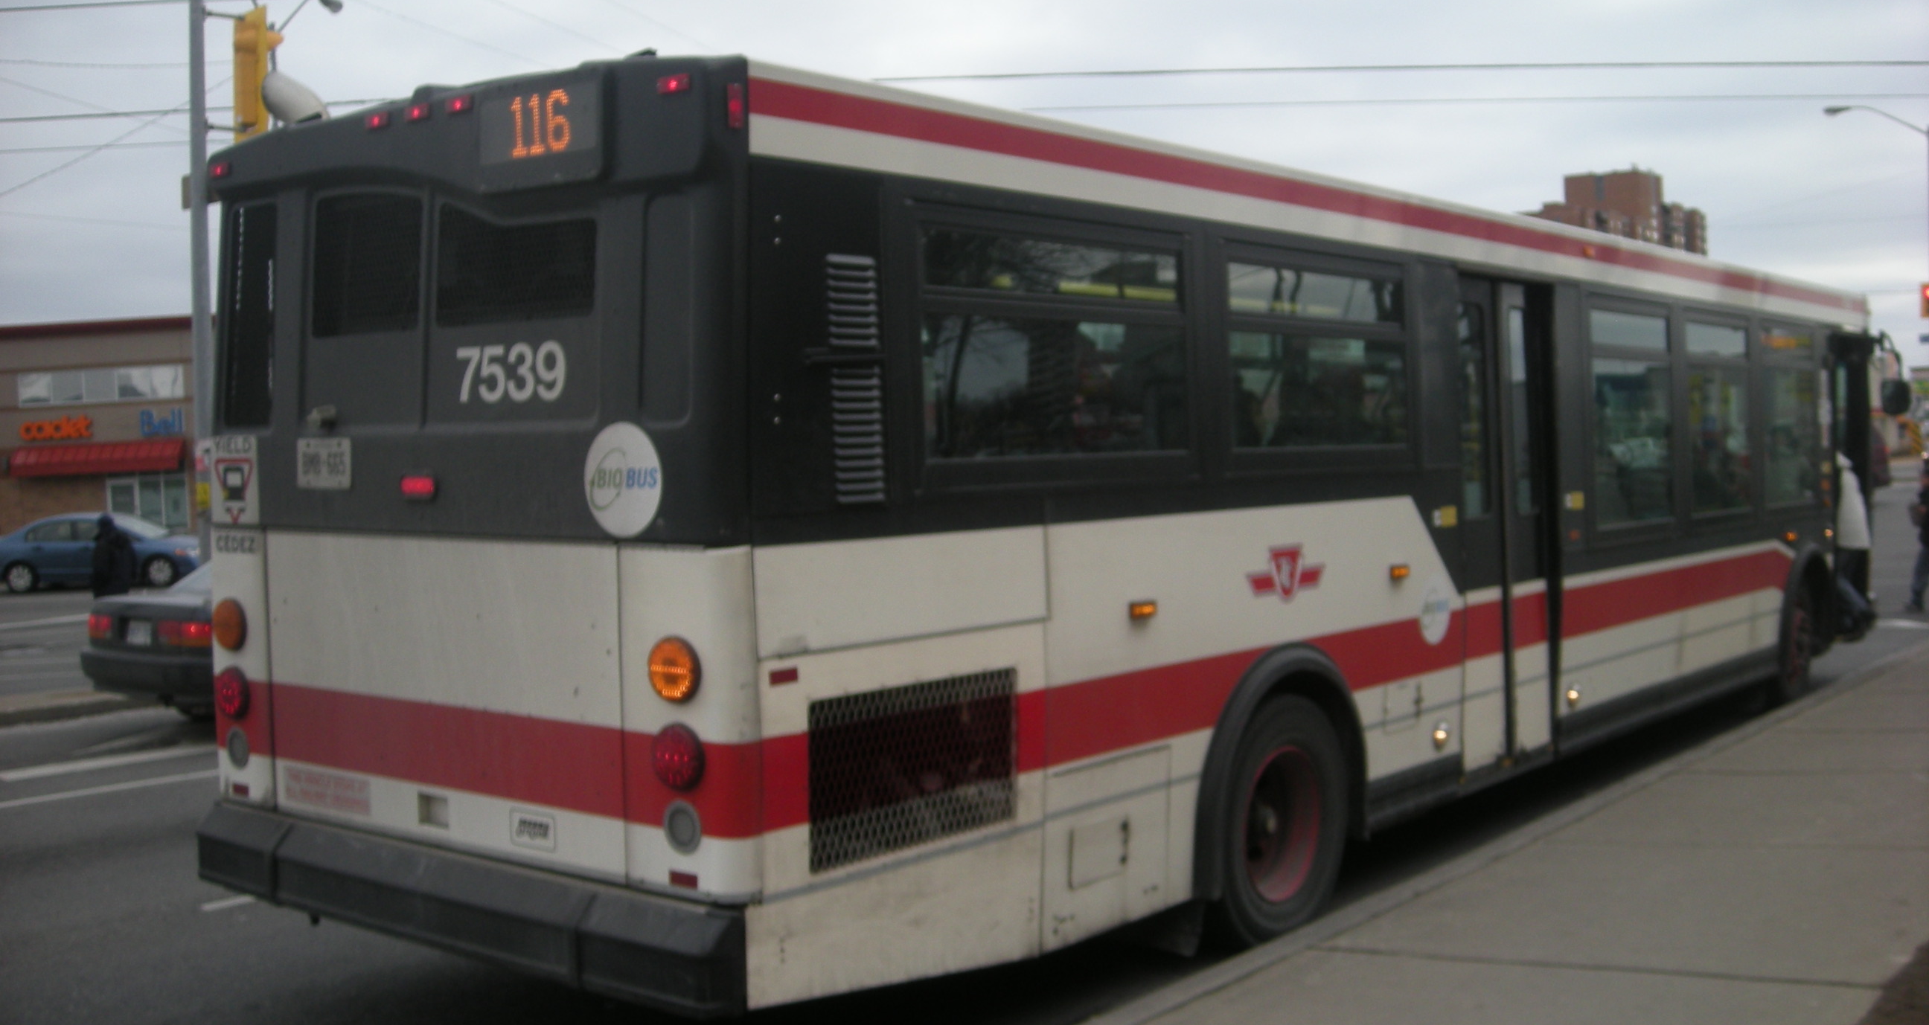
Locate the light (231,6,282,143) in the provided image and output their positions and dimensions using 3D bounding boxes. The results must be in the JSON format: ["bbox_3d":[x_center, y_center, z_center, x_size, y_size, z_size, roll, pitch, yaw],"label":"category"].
[{"bbox_3d":[-5.932,-3.646,16.300,0.380,1.100,0.470,-4,3,-35],"label":"light"}]

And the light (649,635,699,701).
[{"bbox_3d":[-0.786,0.429,5.240,0.180,0.180,0.050,2,3,37],"label":"light"}]

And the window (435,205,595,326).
[{"bbox_3d":[-1.317,-0.735,5.693,0.700,0.360,0.050,2,3,37],"label":"window"}]

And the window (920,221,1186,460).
[{"bbox_3d":[0.309,-0.532,6.293,0.060,0.710,1.470,2,3,37],"label":"window"}]

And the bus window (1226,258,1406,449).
[{"bbox_3d":[1.432,-0.611,7.810,0.050,0.709,1.488,-2,1,38],"label":"bus window"}]

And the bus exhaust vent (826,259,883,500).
[{"bbox_3d":[-0.298,-0.374,5.525,0.040,0.696,0.201,-2,1,38],"label":"bus exhaust vent"}]

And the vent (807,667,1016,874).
[{"bbox_3d":[-0.140,0.744,5.775,0.050,0.475,0.970,2,3,38],"label":"vent"}]

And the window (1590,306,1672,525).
[{"bbox_3d":[3.629,-0.520,10.644,0.060,1.120,1.270,2,3,37],"label":"window"}]

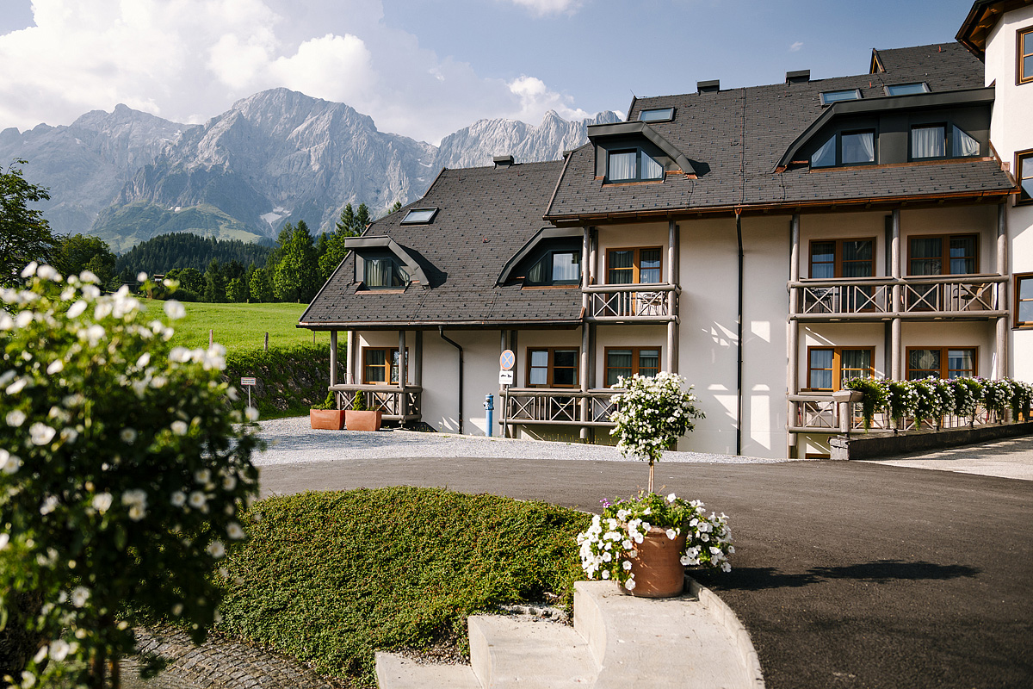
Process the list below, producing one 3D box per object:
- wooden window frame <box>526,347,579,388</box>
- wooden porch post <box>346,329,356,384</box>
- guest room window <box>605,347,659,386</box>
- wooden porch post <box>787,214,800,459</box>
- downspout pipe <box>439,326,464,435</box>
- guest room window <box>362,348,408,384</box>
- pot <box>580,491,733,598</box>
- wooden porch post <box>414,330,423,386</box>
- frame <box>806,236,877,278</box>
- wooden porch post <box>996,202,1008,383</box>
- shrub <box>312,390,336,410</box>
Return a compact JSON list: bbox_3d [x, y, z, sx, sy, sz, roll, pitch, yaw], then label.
[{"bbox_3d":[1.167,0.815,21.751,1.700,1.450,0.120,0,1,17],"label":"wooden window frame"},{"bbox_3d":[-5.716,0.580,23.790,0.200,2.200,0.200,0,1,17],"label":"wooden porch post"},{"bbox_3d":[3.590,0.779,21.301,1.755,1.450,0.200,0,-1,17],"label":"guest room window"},{"bbox_3d":[7.566,-0.274,18.771,0.245,6.572,0.260,0,-1,17],"label":"wooden porch post"},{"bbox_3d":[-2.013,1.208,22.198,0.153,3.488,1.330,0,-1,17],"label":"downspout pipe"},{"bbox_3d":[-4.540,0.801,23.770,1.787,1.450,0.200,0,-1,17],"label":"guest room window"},{"bbox_3d":[0.963,1.360,4.800,1.000,0.660,0.800,0,1,11],"label":"pot"},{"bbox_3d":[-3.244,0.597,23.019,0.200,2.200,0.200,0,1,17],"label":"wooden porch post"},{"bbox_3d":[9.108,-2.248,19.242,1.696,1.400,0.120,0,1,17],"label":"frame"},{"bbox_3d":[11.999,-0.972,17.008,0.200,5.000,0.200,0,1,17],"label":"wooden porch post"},{"bbox_3d":[-6.119,1.766,21.901,0.680,0.620,0.500,0,1,17],"label":"shrub"}]

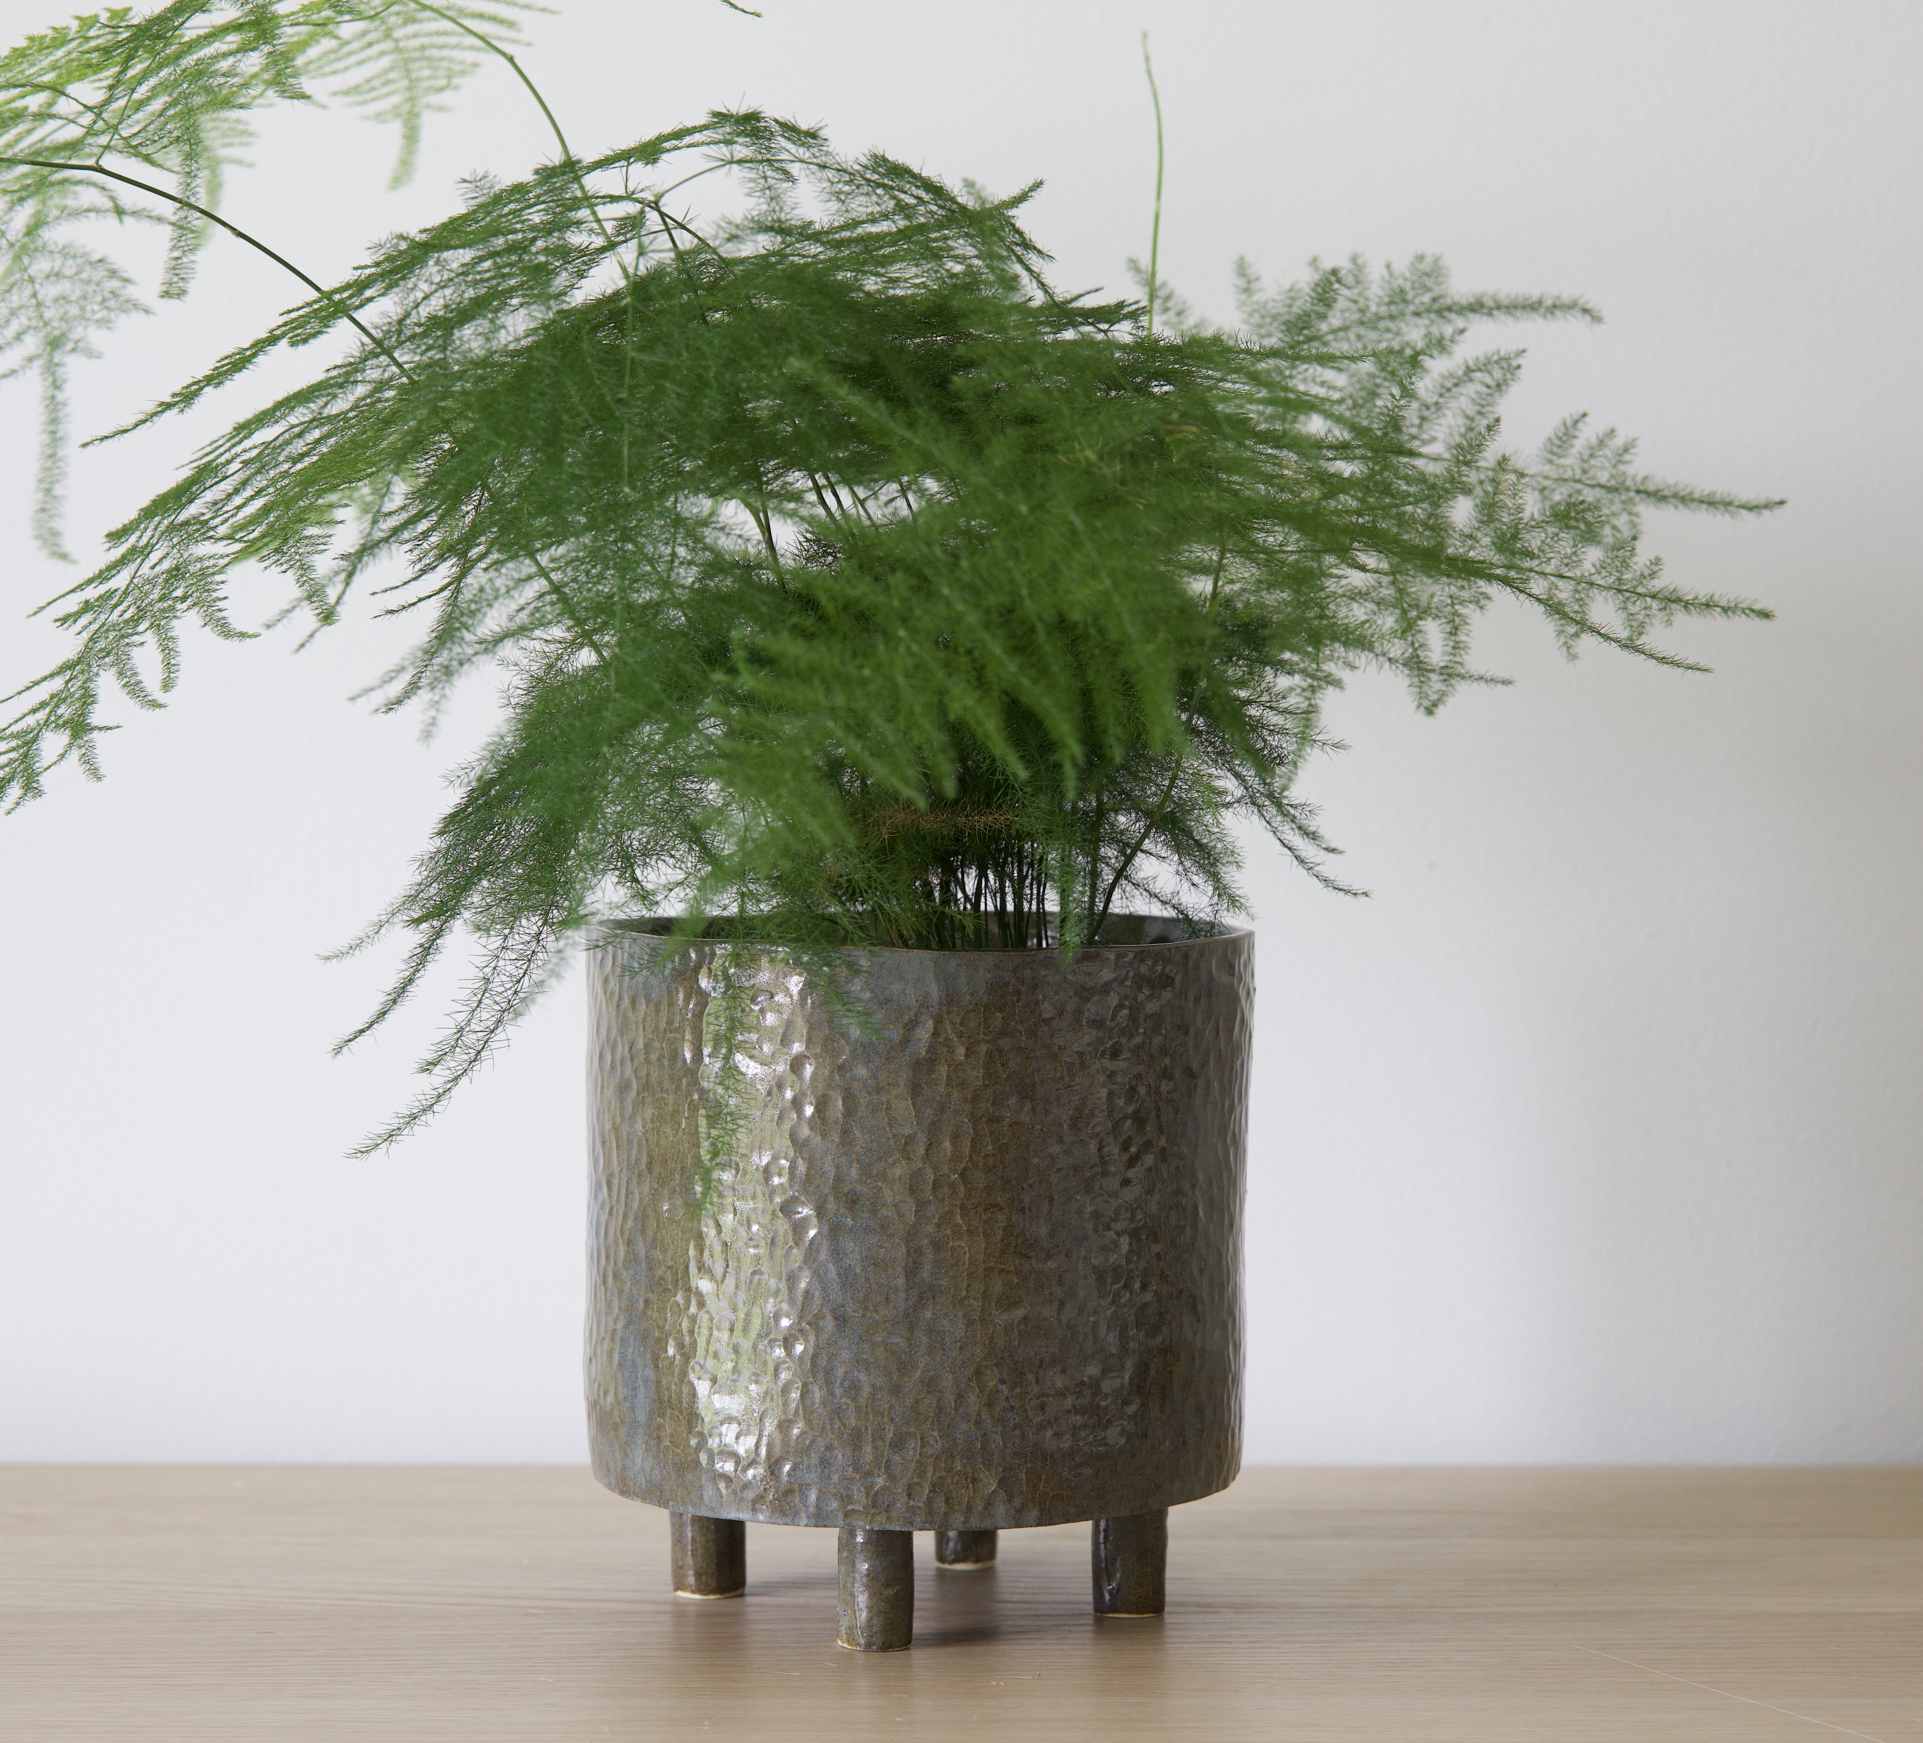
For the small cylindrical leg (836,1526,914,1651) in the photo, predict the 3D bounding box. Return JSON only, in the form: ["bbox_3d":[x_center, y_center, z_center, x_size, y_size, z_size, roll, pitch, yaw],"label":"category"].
[{"bbox_3d":[-0.026,0.205,1.586,0.022,0.039,0.022,0,3,0],"label":"small cylindrical leg"}]

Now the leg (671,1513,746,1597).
[{"bbox_3d":[-0.077,0.201,1.663,0.022,0.039,0.022,0,3,0],"label":"leg"}]

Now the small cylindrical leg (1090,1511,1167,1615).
[{"bbox_3d":[0.051,0.202,1.636,0.022,0.039,0.022,0,3,0],"label":"small cylindrical leg"}]

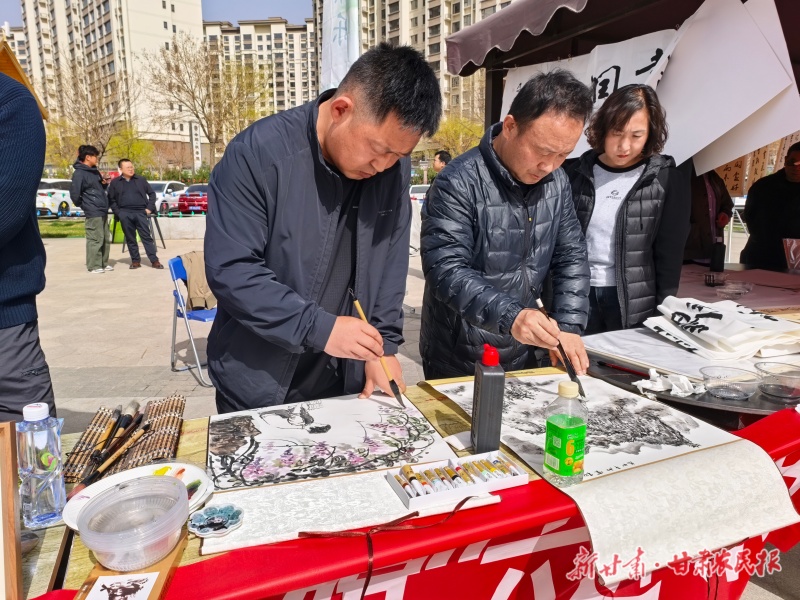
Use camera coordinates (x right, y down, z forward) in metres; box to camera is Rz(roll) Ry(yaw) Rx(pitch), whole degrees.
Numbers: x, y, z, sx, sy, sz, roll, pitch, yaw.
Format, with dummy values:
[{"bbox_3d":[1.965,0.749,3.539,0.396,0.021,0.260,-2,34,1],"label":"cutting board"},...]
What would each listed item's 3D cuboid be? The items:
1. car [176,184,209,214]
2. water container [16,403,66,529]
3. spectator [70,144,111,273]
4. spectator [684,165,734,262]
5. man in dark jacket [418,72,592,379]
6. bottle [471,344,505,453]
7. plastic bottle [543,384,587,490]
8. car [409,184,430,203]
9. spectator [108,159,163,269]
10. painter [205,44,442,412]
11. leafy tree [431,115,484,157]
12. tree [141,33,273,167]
[{"bbox_3d":[-9.264,-5.121,27.675,1.820,1.460,4.650,1,11,4],"label":"car"},{"bbox_3d":[-0.512,0.232,0.788,0.053,0.174,0.051,-4,12,-21],"label":"water container"},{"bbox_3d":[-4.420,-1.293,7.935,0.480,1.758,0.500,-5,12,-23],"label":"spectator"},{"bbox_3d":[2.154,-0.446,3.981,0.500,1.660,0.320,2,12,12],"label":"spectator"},{"bbox_3d":[0.265,0.151,1.532,0.530,1.450,0.490,-4,11,-23],"label":"man in dark jacket"},{"bbox_3d":[0.155,0.173,0.998,0.045,0.190,0.065,-2,10,-8],"label":"bottle"},{"bbox_3d":[0.268,0.214,0.890,0.057,0.169,0.056,0,11,0],"label":"plastic bottle"},{"bbox_3d":[0.992,-4.197,24.038,1.820,1.470,4.600,0,10,0],"label":"car"},{"bbox_3d":[-4.220,-1.357,8.845,0.660,1.720,0.380,-5,12,-27],"label":"spectator"},{"bbox_3d":[-0.180,0.188,1.336,0.570,1.450,0.500,-6,12,-28],"label":"painter"},{"bbox_3d":[3.635,-7.448,30.662,4.600,5.900,4.400,0,10,0],"label":"leafy tree"},{"bbox_3d":[-11.044,-10.108,31.874,7.066,9.578,6.713,0,11,0],"label":"tree"}]

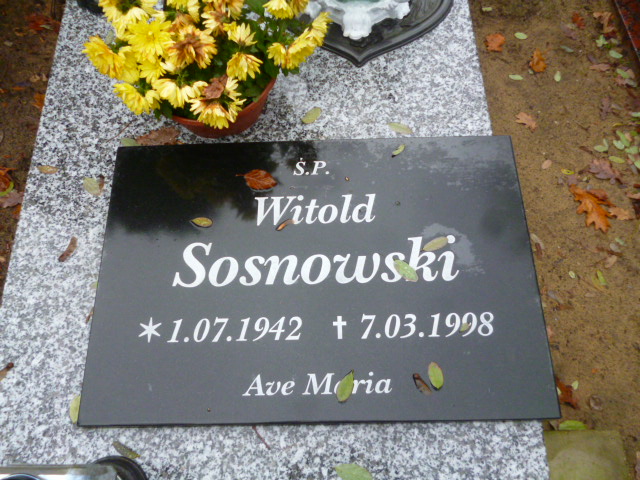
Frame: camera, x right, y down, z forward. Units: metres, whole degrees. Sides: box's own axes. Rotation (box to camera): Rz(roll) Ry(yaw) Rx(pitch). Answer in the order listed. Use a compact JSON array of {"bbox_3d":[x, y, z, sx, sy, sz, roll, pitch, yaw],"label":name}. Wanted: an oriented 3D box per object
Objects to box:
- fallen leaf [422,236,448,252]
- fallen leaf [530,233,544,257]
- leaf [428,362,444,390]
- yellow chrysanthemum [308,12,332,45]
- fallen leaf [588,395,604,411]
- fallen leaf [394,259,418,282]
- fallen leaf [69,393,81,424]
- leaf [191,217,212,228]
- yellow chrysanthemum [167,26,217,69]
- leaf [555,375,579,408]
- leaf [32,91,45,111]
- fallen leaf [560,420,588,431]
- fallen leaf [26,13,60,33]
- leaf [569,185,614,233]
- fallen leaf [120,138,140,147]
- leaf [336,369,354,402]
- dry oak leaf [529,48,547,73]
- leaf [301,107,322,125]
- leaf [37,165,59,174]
[{"bbox_3d":[0.162,0.006,0.723,0.042,0.004,0.014,-25,70,-8],"label":"fallen leaf"},{"bbox_3d":[0.468,0.010,1.115,0.018,0.010,0.055,-14,69,-3],"label":"fallen leaf"},{"bbox_3d":[0.148,0.173,0.656,0.018,0.007,0.036,-12,69,-3],"label":"leaf"},{"bbox_3d":[0.000,-0.299,0.734,0.030,0.050,0.050,19,91,26],"label":"yellow chrysanthemum"},{"bbox_3d":[0.515,0.303,0.967,0.024,0.012,0.029,-7,68,-1],"label":"fallen leaf"},{"bbox_3d":[0.118,0.042,0.708,0.019,0.007,0.043,-40,73,-13],"label":"fallen leaf"},{"bbox_3d":[-0.319,0.222,0.679,0.020,0.007,0.039,1,69,2],"label":"fallen leaf"},{"bbox_3d":[-0.170,-0.025,0.745,0.033,0.005,0.014,7,69,4],"label":"leaf"},{"bbox_3d":[-0.171,-0.254,0.684,0.065,0.042,0.062,0,68,2],"label":"yellow chrysanthemum"},{"bbox_3d":[0.458,0.286,0.971,0.058,0.020,0.053,12,69,6],"label":"leaf"},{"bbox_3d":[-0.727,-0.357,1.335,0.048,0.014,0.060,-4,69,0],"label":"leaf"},{"bbox_3d":[0.476,0.354,0.973,0.053,0.006,0.023,-1,68,1],"label":"fallen leaf"},{"bbox_3d":[-0.782,-0.612,1.464,0.103,0.012,0.051,16,70,8],"label":"fallen leaf"},{"bbox_3d":[0.584,-0.072,1.105,0.084,0.025,0.128,-26,70,-8],"label":"leaf"},{"bbox_3d":[-0.301,-0.154,0.828,0.038,0.007,0.020,21,71,9],"label":"fallen leaf"},{"bbox_3d":[0.032,0.185,0.655,0.018,0.006,0.042,20,71,9],"label":"leaf"},{"bbox_3d":[0.539,-0.445,1.282,0.041,0.025,0.074,7,69,5],"label":"dry oak leaf"},{"bbox_3d":[-0.013,-0.204,0.846,0.023,0.006,0.041,41,75,16],"label":"leaf"},{"bbox_3d":[-0.428,-0.111,0.814,0.037,0.006,0.014,9,69,6],"label":"leaf"}]

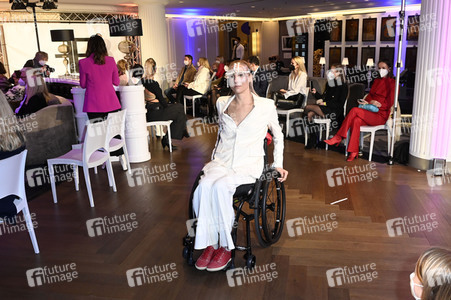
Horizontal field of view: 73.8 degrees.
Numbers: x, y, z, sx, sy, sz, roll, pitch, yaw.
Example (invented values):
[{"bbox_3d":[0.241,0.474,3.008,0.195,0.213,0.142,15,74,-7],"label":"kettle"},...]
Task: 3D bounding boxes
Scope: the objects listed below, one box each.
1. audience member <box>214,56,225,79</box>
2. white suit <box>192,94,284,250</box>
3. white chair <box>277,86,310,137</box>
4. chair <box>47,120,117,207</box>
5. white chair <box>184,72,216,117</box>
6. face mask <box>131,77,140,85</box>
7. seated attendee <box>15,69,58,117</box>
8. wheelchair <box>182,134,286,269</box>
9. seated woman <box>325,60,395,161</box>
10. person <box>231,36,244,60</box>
[{"bbox_3d":[-0.242,-1.668,7.622,0.750,1.280,0.500,-11,20,-30],"label":"audience member"},{"bbox_3d":[0.067,0.134,2.310,0.580,1.080,0.600,4,18,17],"label":"white suit"},{"bbox_3d":[1.152,-0.698,5.397,0.520,0.840,0.460,-11,20,-30],"label":"white chair"},{"bbox_3d":[-1.507,0.130,3.186,0.520,0.830,0.460,3,17,14],"label":"chair"},{"bbox_3d":[-0.608,-1.160,6.877,0.520,0.820,0.460,-12,20,-33],"label":"white chair"},{"bbox_3d":[-1.430,-1.111,4.800,0.150,0.120,0.090,-3,32,-5],"label":"face mask"},{"bbox_3d":[-2.661,-0.506,4.426,0.550,1.260,0.800,-8,18,-22],"label":"seated attendee"},{"bbox_3d":[0.072,0.332,2.410,0.610,0.870,0.800,4,18,18],"label":"wheelchair"},{"bbox_3d":[1.897,-0.535,4.173,0.850,1.290,0.550,-11,20,-30],"label":"seated woman"},{"bbox_3d":[0.373,-2.486,9.192,0.480,1.780,0.320,11,21,35],"label":"person"}]

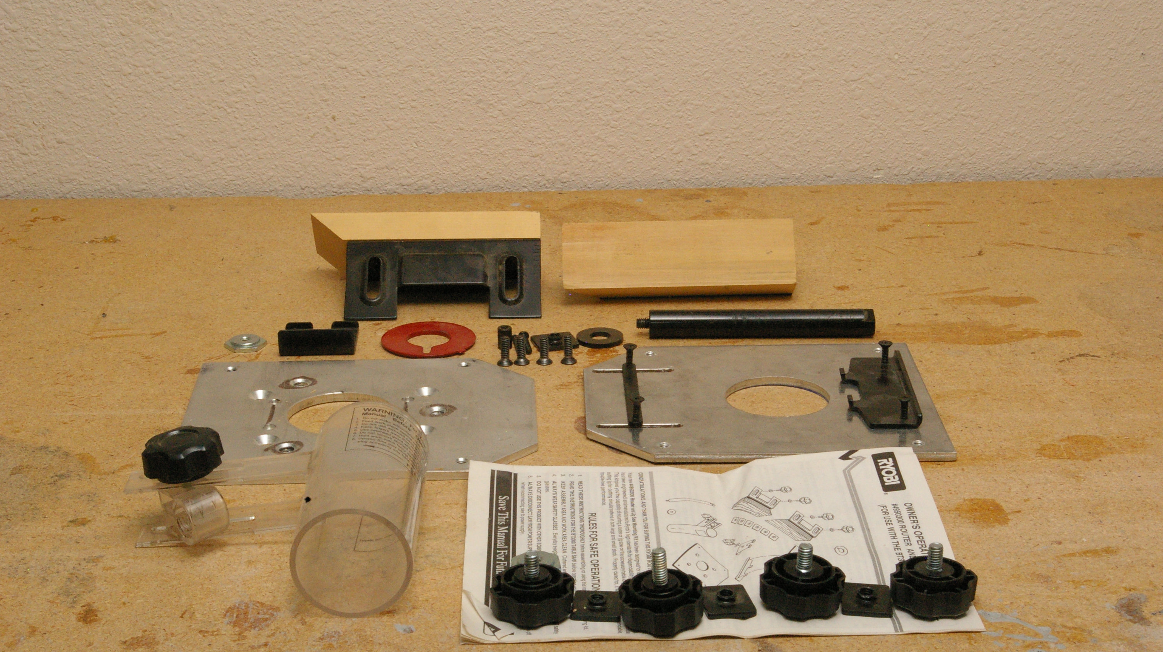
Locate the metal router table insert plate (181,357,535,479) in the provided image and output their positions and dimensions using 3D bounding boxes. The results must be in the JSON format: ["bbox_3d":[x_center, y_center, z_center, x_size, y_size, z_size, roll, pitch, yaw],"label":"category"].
[{"bbox_3d":[-0.145,0.061,1.356,0.231,0.006,0.188,-1,21,-2],"label":"metal router table insert plate"}]

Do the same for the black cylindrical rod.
[{"bbox_3d":[0.127,-0.001,1.500,0.173,0.020,0.020,0,21,0],"label":"black cylindrical rod"}]

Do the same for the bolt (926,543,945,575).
[{"bbox_3d":[0.192,0.126,1.117,0.008,0.015,0.008,0,21,0],"label":"bolt"}]

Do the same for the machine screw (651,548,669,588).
[{"bbox_3d":[0.042,0.128,1.105,0.008,0.019,0.008,-4,21,1],"label":"machine screw"}]

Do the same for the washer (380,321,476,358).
[{"bbox_3d":[-0.110,0.010,1.496,0.068,0.003,0.068,0,21,0],"label":"washer"}]

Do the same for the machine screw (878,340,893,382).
[{"bbox_3d":[0.205,0.025,1.397,0.009,0.028,0.009,0,21,0],"label":"machine screw"}]

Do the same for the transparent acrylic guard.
[{"bbox_3d":[-0.173,0.101,1.169,0.167,0.065,0.148,0,21,0],"label":"transparent acrylic guard"}]

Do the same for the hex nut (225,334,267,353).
[{"bbox_3d":[-0.242,0.012,1.488,0.030,0.006,0.026,-3,21,-8],"label":"hex nut"}]

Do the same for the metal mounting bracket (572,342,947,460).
[{"bbox_3d":[0.118,0.050,1.383,0.231,0.006,0.188,-1,21,-1],"label":"metal mounting bracket"}]

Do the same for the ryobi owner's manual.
[{"bbox_3d":[0.072,0.122,1.189,0.277,0.009,0.214,-1,21,-2],"label":"ryobi owner's manual"}]

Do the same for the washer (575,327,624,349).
[{"bbox_3d":[0.014,0.009,1.497,0.034,0.004,0.034,0,21,0],"label":"washer"}]

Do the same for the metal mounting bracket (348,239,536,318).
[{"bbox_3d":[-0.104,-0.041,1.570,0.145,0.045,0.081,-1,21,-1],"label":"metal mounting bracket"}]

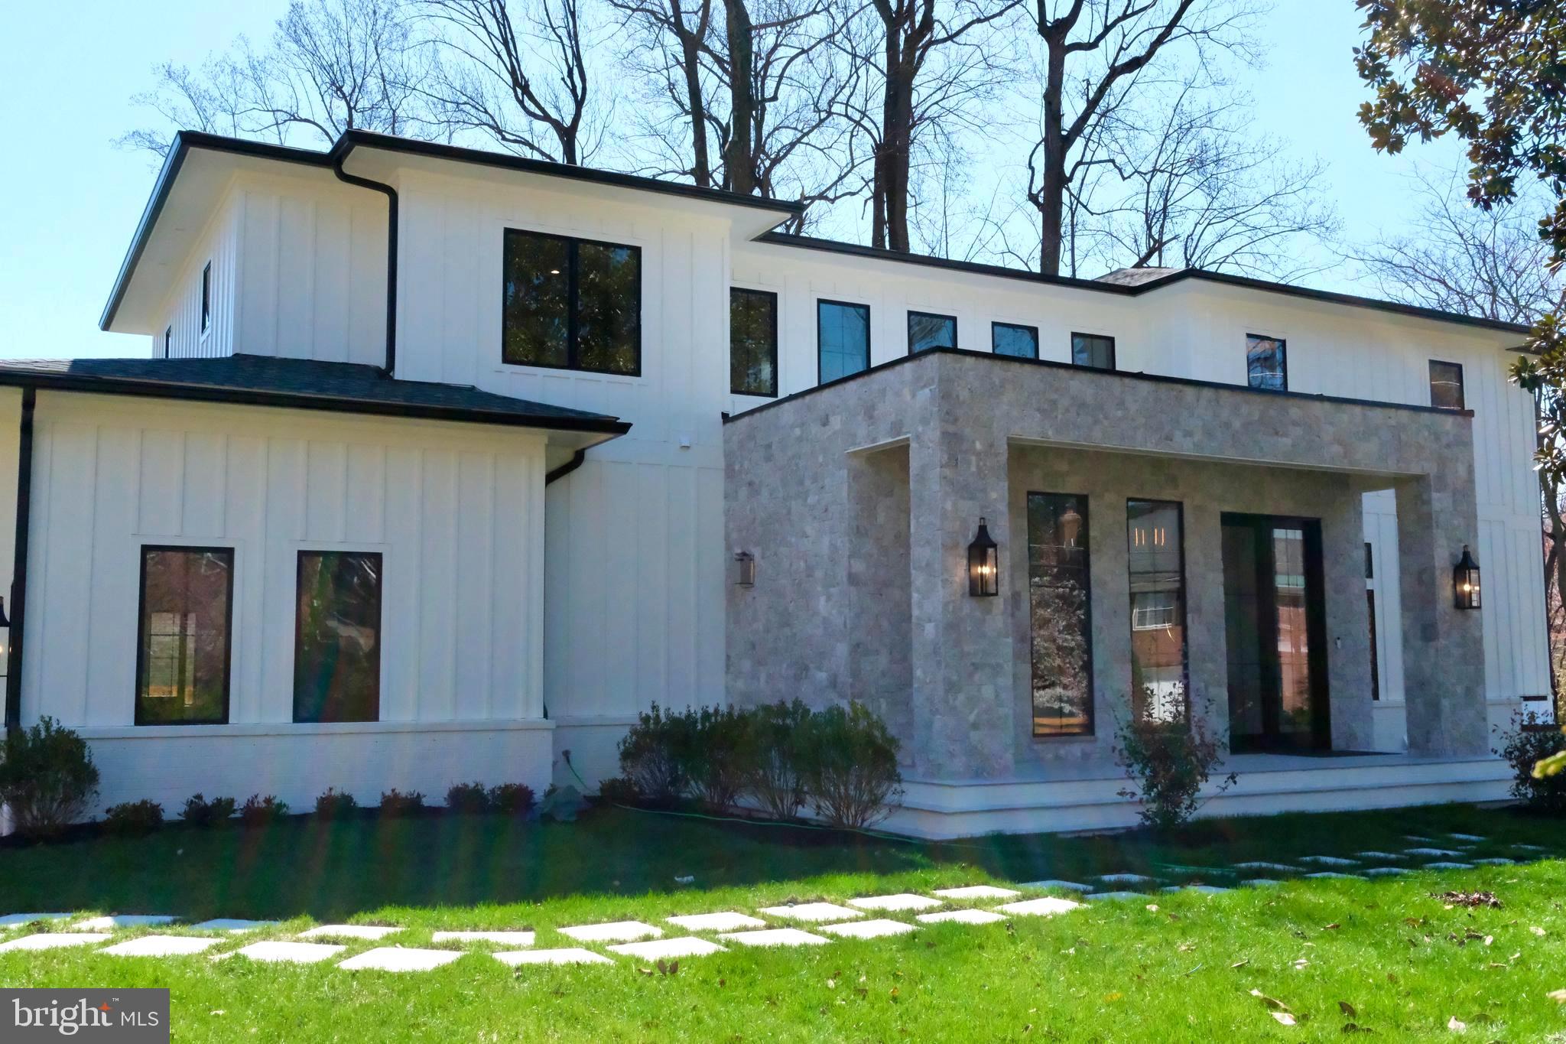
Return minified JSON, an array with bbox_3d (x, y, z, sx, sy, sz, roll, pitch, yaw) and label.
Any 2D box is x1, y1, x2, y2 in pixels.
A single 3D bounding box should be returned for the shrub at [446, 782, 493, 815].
[{"bbox_3d":[-3.225,2.831,15.614,0.489,0.329,0.489,3,-6,-28],"label":"shrub"}]

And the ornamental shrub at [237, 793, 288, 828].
[{"bbox_3d":[-4.985,2.772,14.613,0.493,0.319,0.493,3,-6,-28],"label":"ornamental shrub"}]

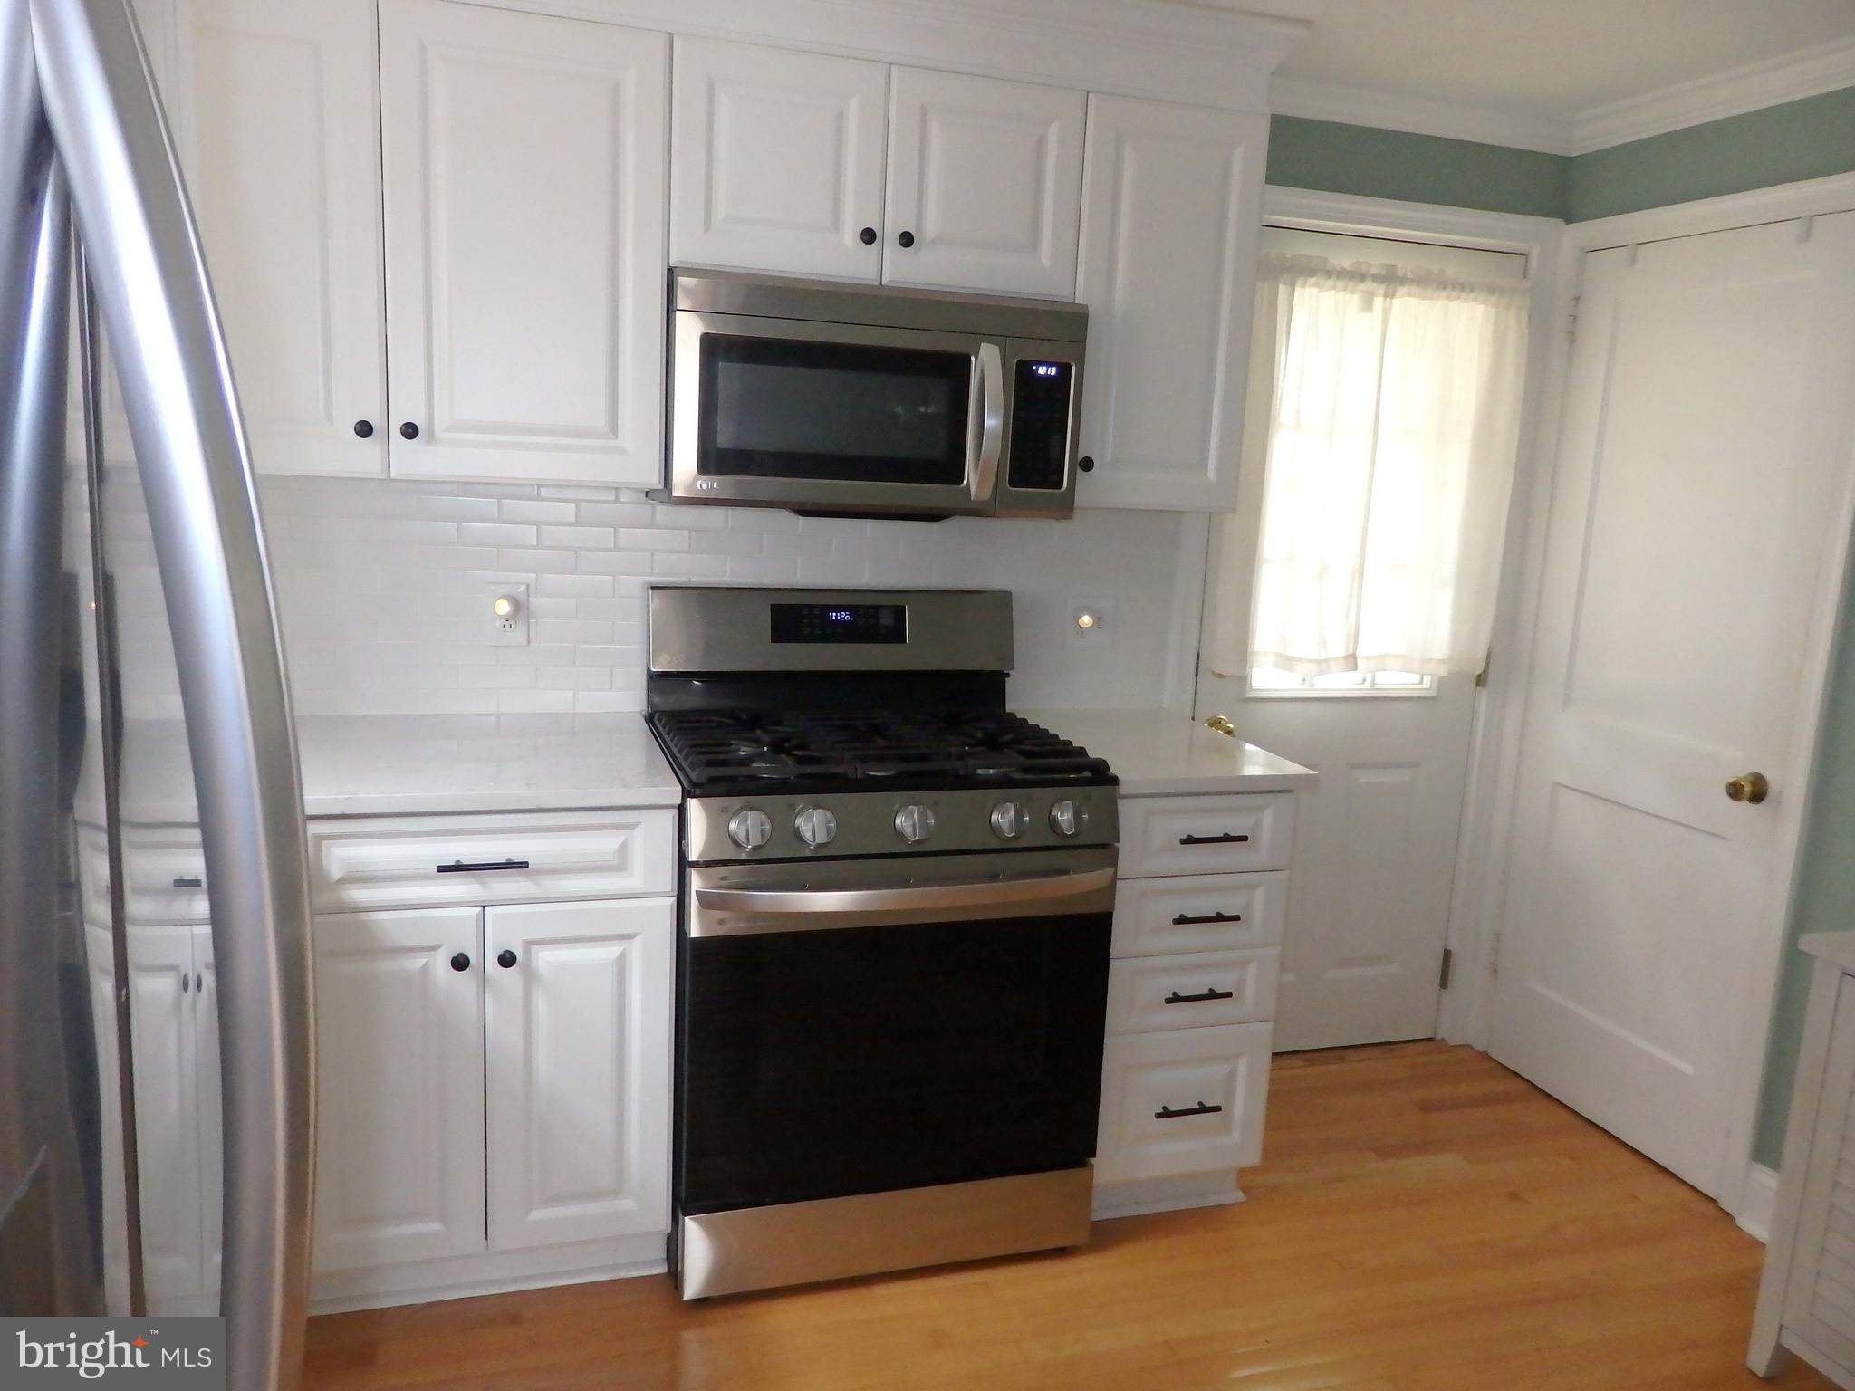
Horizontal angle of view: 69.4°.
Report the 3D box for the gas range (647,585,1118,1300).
[{"bbox_3d":[-0.120,0.421,2.597,0.758,1.190,0.710,0,11,-17],"label":"gas range"}]

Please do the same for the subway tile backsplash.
[{"bbox_3d":[-0.370,-0.192,2.796,1.980,0.468,0.012,0,11,-17],"label":"subway tile backsplash"}]

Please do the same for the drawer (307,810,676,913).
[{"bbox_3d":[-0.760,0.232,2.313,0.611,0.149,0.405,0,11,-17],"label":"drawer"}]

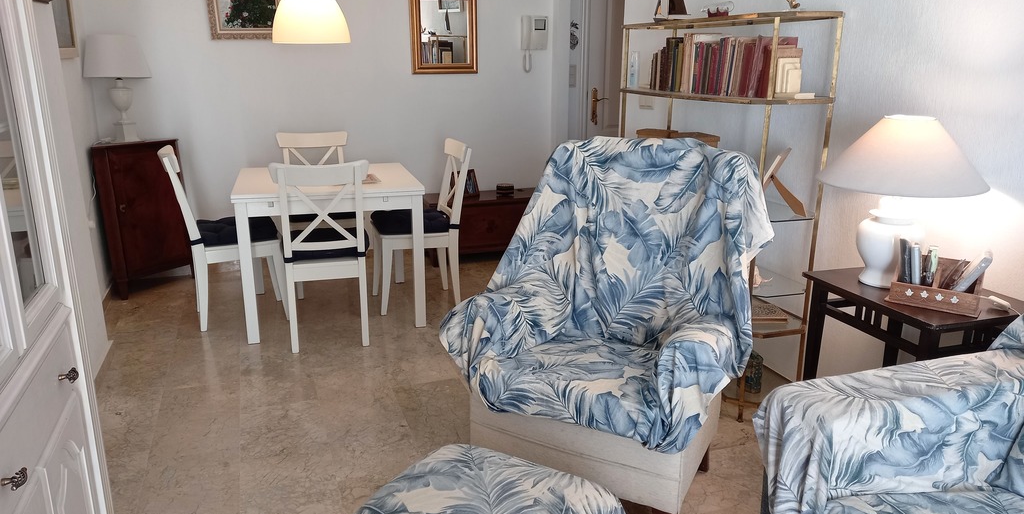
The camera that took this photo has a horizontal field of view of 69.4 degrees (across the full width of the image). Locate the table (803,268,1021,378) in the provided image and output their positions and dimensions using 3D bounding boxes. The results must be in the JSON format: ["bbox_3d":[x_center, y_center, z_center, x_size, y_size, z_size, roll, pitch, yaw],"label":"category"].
[{"bbox_3d":[1.276,0.425,2.421,0.435,0.660,0.530,-5,16,-18],"label":"table"}]

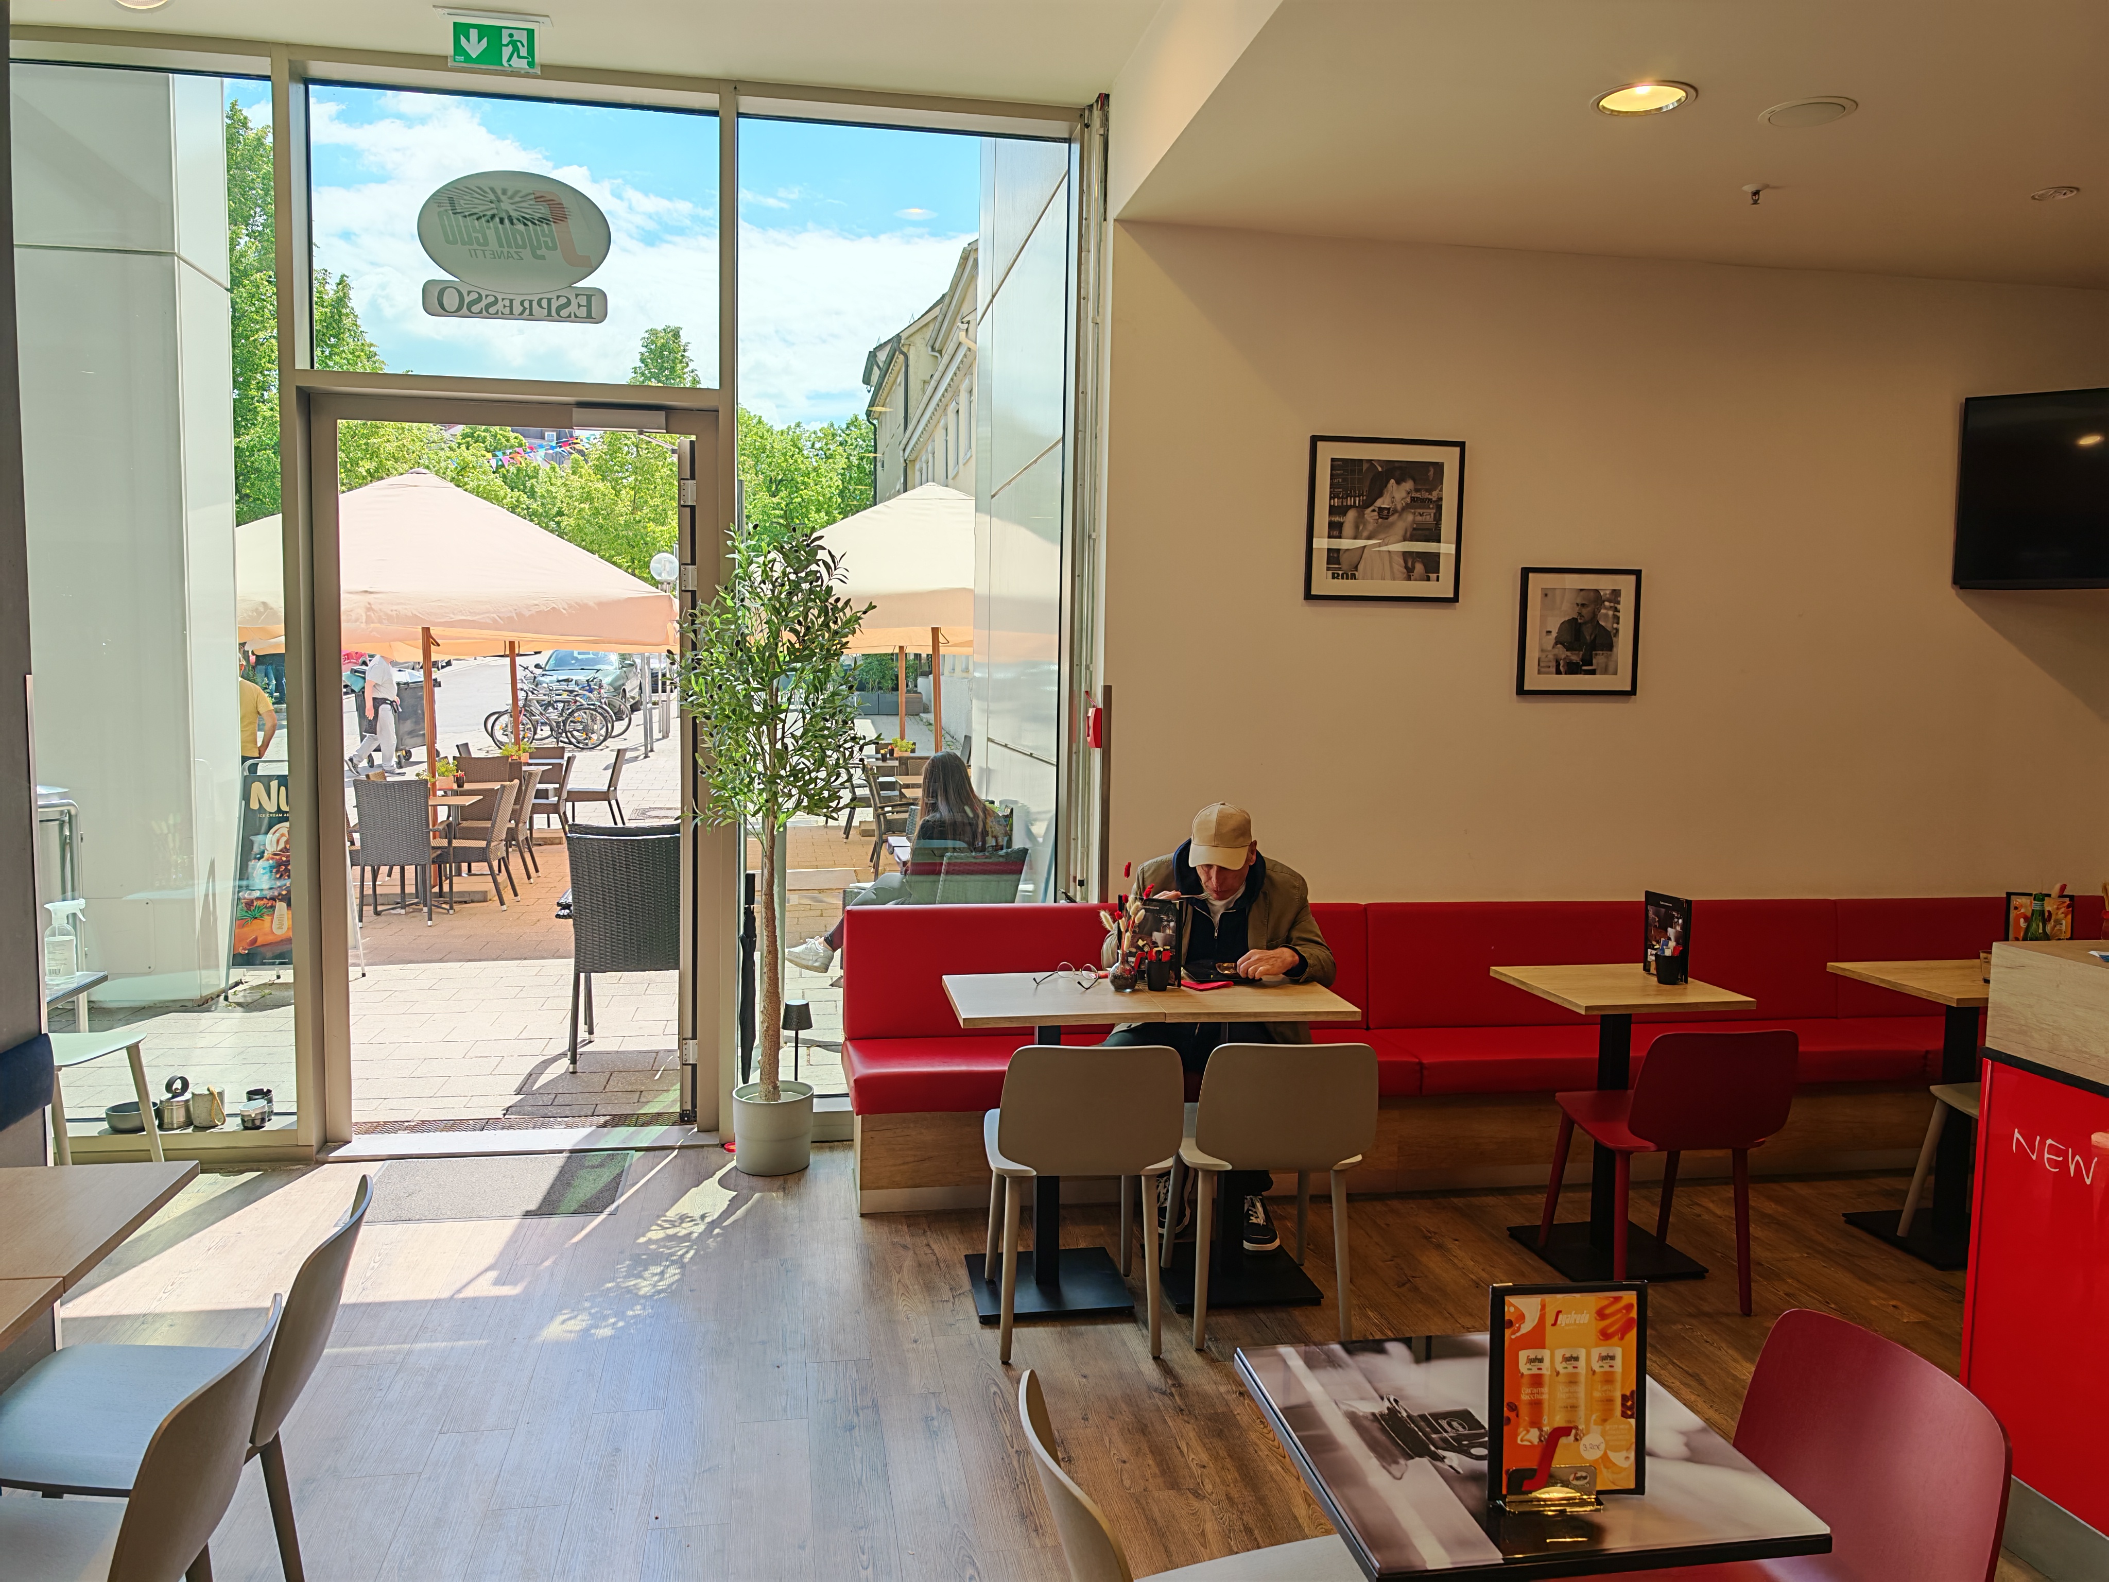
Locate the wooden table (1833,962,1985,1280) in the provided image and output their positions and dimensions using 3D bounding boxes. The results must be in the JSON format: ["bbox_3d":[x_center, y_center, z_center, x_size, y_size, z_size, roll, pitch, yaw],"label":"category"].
[{"bbox_3d":[2.593,0.918,4.194,0.500,0.772,0.499,0,5,-10],"label":"wooden table"}]

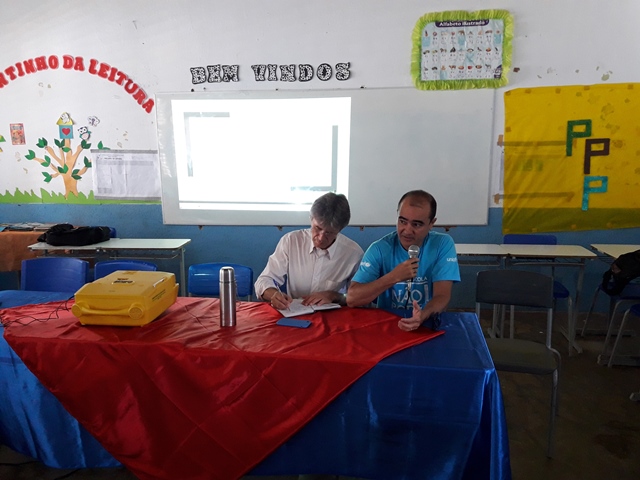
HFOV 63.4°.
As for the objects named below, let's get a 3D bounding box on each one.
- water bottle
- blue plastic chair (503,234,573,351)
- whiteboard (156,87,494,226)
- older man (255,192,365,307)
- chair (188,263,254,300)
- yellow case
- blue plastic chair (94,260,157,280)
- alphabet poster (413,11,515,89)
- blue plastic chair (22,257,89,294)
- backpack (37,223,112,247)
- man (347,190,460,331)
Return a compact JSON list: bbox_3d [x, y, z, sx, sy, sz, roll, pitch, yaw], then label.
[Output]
[{"bbox_3d":[-0.409,0.248,2.329,0.073,0.265,0.073,-1,11,0],"label":"water bottle"},{"bbox_3d":[1.640,0.407,3.898,0.430,0.840,0.500,0,11,2],"label":"blue plastic chair"},{"bbox_3d":[0.015,-0.725,4.659,3.020,1.210,0.030,0,11,4],"label":"whiteboard"},{"bbox_3d":[-0.022,0.419,2.627,0.530,1.330,0.700,1,11,8],"label":"older man"},{"bbox_3d":[-0.635,0.589,3.068,0.430,0.840,0.500,1,11,6],"label":"chair"},{"bbox_3d":[-0.923,0.275,2.533,0.345,0.145,0.470,0,11,5],"label":"yellow case"},{"bbox_3d":[-1.260,0.579,3.147,0.430,0.840,0.500,1,11,7],"label":"blue plastic chair"},{"bbox_3d":[1.210,-1.613,4.399,0.830,0.640,0.030,0,11,4],"label":"alphabet poster"},{"bbox_3d":[-1.690,0.585,3.087,0.450,0.860,0.500,1,11,8],"label":"blue plastic chair"},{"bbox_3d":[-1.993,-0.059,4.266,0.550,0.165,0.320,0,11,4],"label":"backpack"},{"bbox_3d":[0.383,0.425,2.547,0.550,1.340,0.700,0,11,5],"label":"man"}]

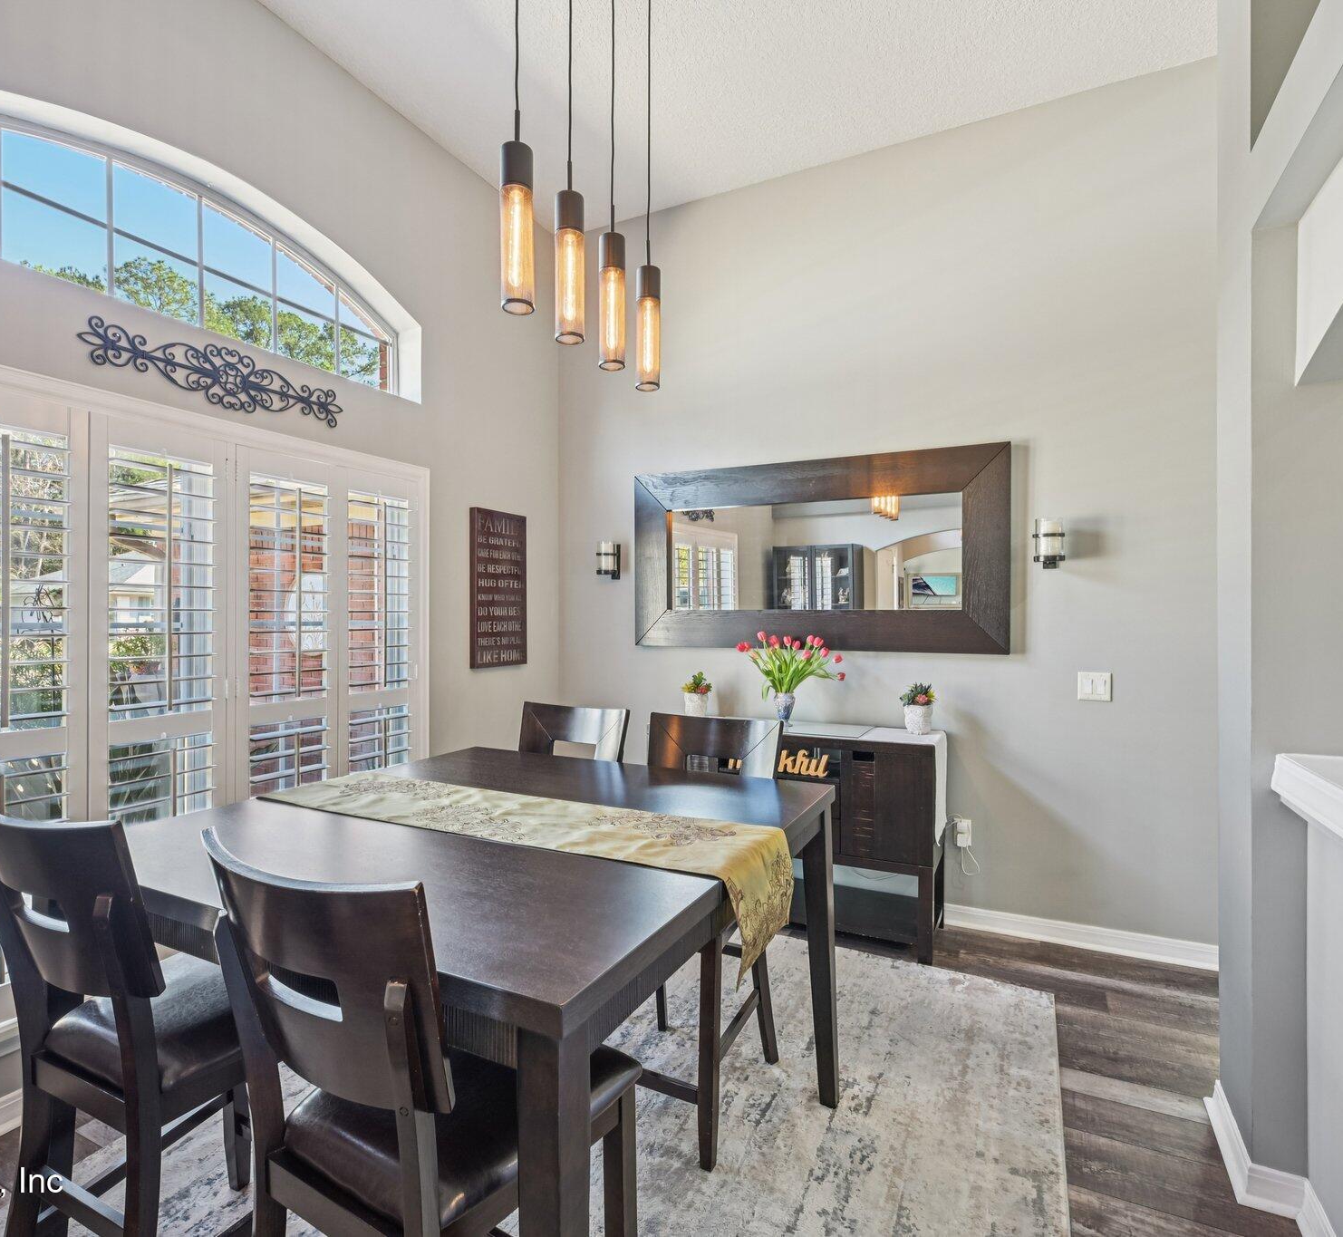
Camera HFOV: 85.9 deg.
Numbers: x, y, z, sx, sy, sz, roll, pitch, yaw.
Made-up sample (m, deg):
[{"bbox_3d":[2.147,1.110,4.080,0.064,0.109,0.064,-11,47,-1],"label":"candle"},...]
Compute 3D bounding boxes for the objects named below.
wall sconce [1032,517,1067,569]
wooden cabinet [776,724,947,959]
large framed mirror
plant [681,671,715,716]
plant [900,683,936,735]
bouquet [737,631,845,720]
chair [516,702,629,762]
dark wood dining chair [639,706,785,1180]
[{"bbox_3d":[1.615,-0.318,3.087,0.126,0.217,0.150,0,0,27],"label":"wall sconce"},{"bbox_3d":[0.571,0.968,3.436,1.340,0.905,0.400,0,0,27],"label":"wooden cabinet"},{"bbox_3d":[0.655,-0.315,3.623,1.895,0.938,0.050,0,0,27],"label":"large framed mirror"},{"bbox_3d":[0.134,0.398,3.732,0.155,0.242,0.155,0,0,27],"label":"plant"},{"bbox_3d":[1.114,0.406,3.255,0.150,0.226,0.150,0,0,27],"label":"plant"},{"bbox_3d":[0.566,0.292,3.500,0.500,0.455,0.330,0,0,27],"label":"bouquet"},{"bbox_3d":[-0.490,0.877,2.468,0.490,1.085,0.610,0,0,29],"label":"chair"},{"bbox_3d":[0.033,0.877,2.207,0.490,1.085,0.610,0,0,27],"label":"dark wood dining chair"}]

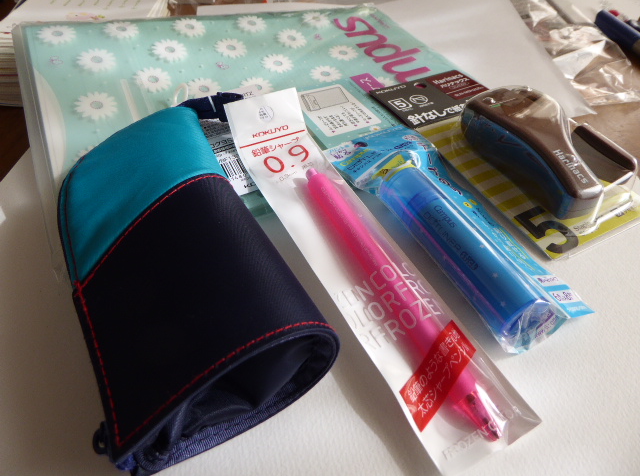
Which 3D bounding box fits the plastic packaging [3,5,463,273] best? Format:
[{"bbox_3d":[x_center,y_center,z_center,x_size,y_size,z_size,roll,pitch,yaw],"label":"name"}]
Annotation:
[{"bbox_3d":[-0.024,-0.104,0.309,0.309,0.010,0.225,-17,53,-25],"label":"plastic packaging"}]

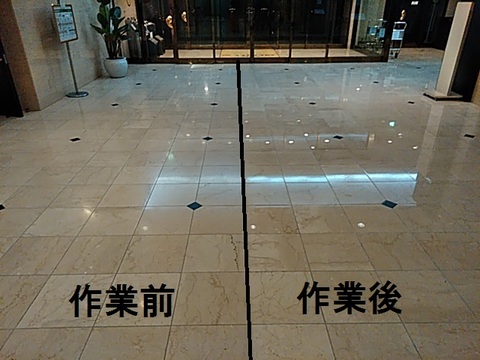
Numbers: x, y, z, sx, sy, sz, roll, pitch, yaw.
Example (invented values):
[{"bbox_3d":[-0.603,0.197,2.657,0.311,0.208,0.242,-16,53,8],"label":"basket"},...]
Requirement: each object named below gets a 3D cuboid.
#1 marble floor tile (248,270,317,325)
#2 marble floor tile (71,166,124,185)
[{"bbox_3d":[0.243,0.661,2.119,0.397,0.016,0.413,-1,26,-1],"label":"marble floor tile"},{"bbox_3d":[-1.379,-0.040,3.626,0.398,0.020,0.412,-1,26,-1],"label":"marble floor tile"}]

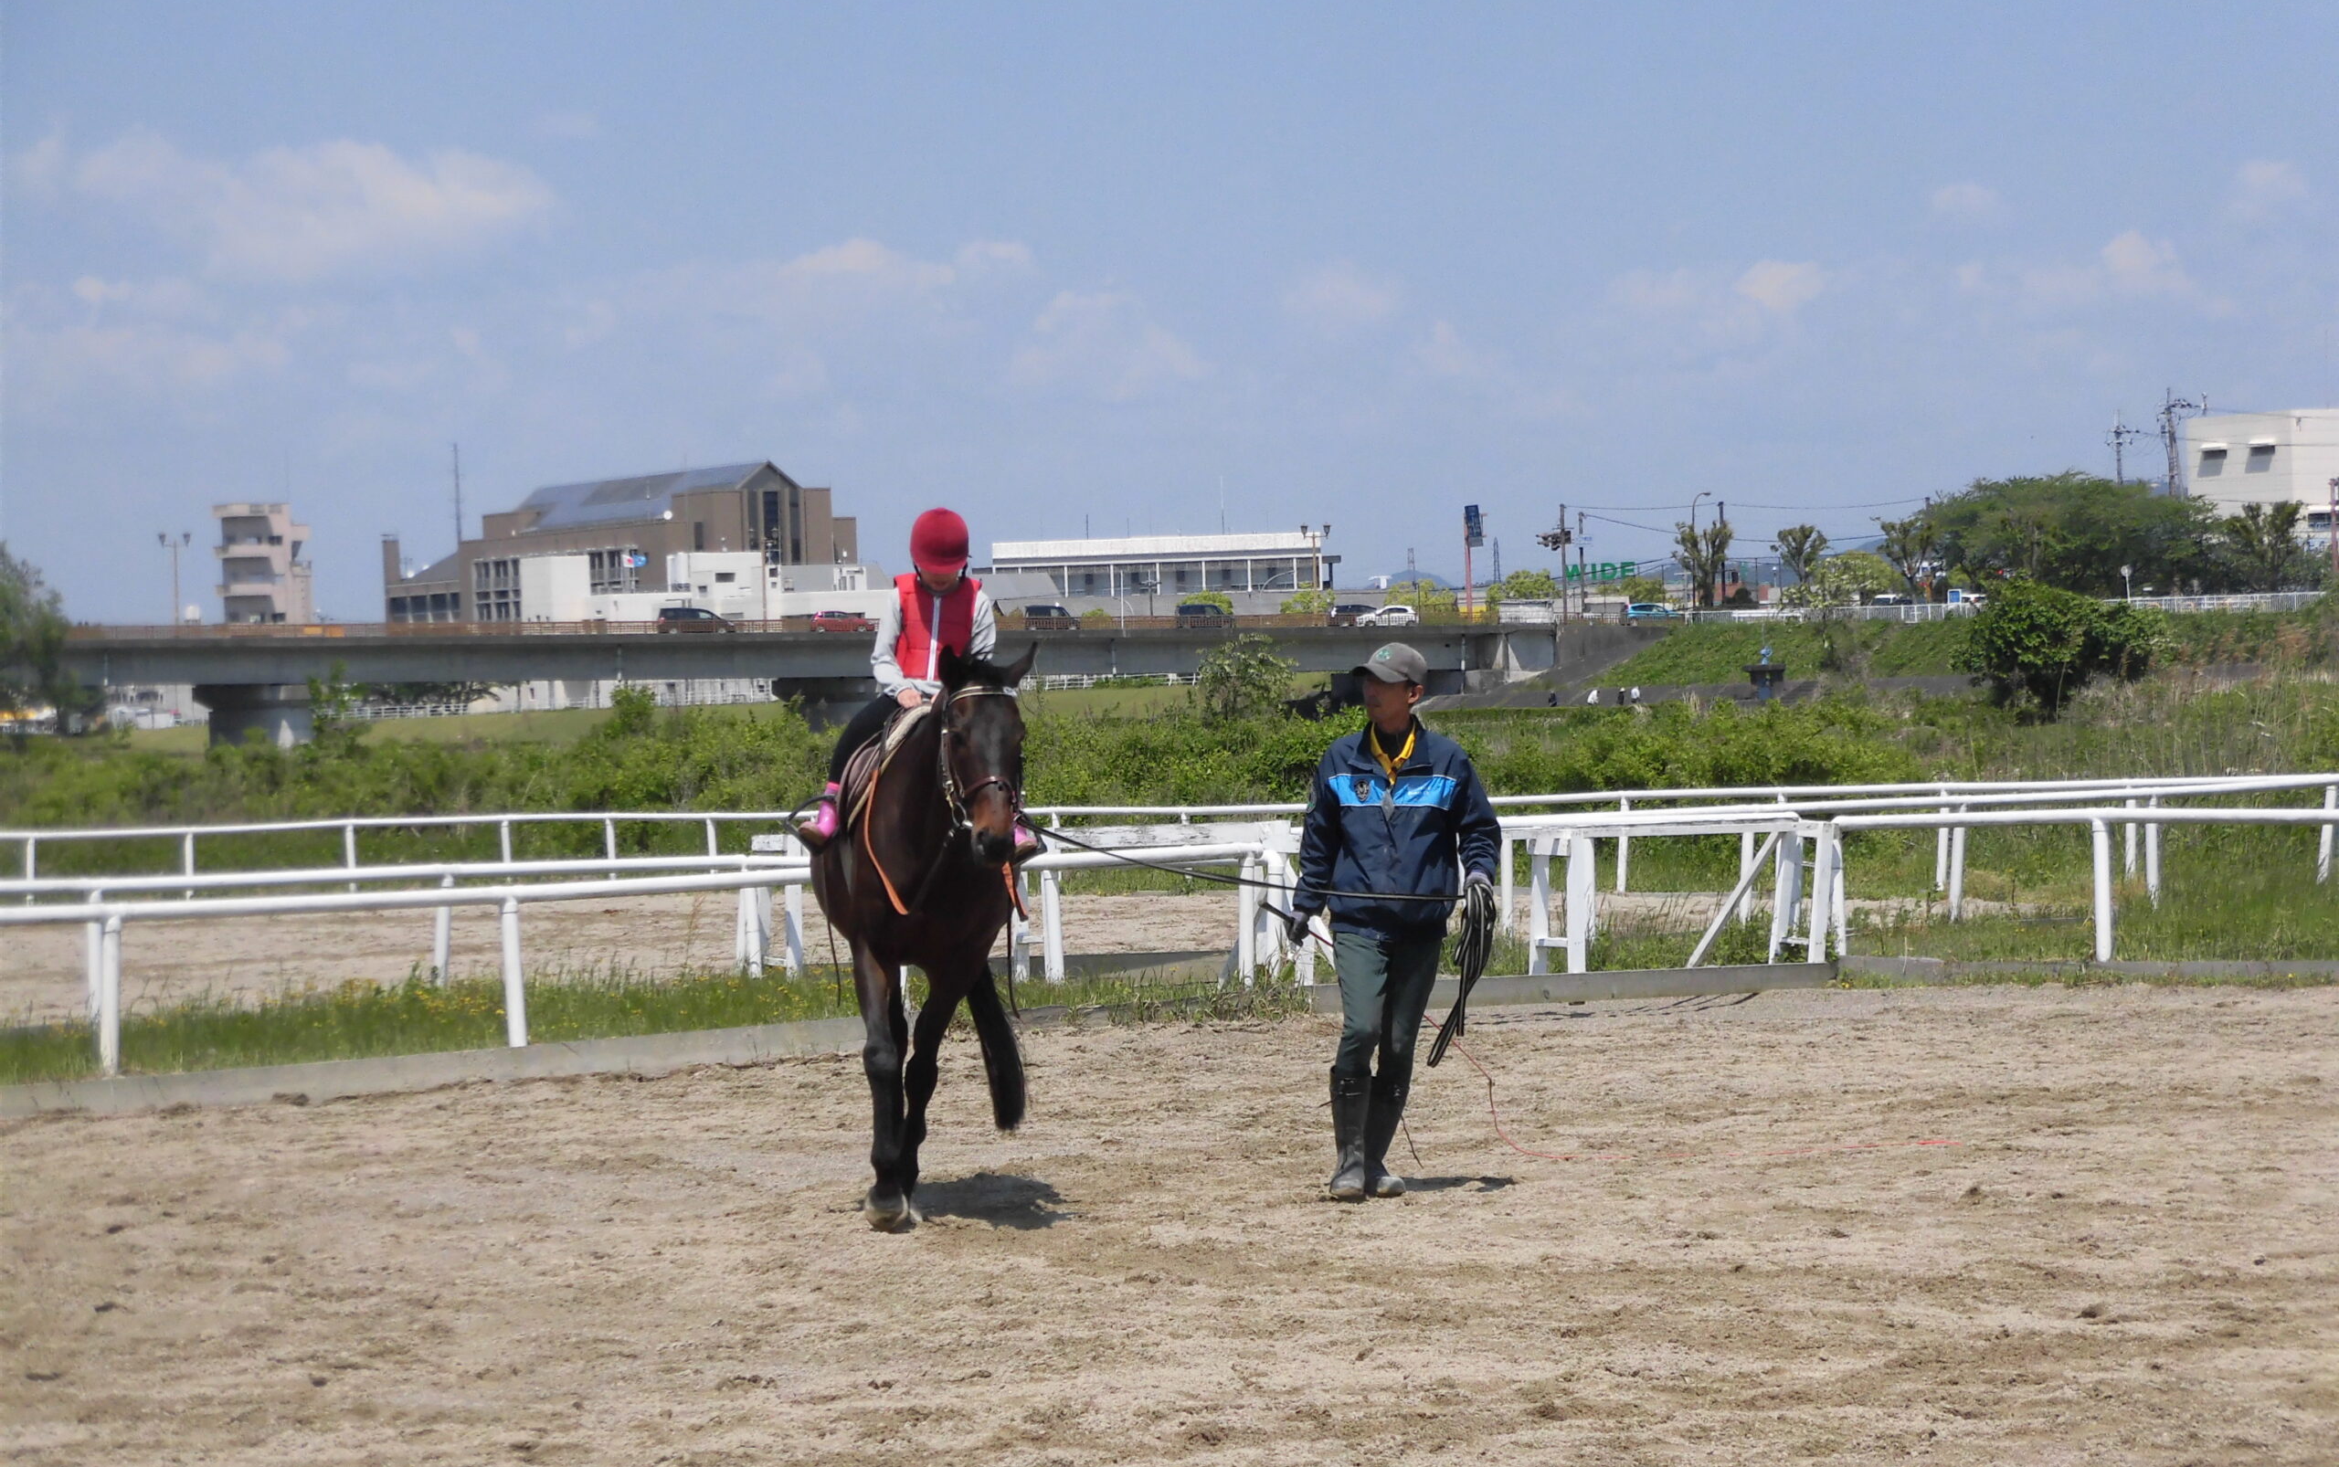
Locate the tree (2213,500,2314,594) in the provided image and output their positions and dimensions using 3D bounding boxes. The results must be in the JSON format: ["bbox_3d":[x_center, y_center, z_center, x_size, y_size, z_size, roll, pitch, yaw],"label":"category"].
[{"bbox_3d":[63.050,-10.780,350.000,5.600,5.300,5.200,-1,0,0],"label":"tree"}]

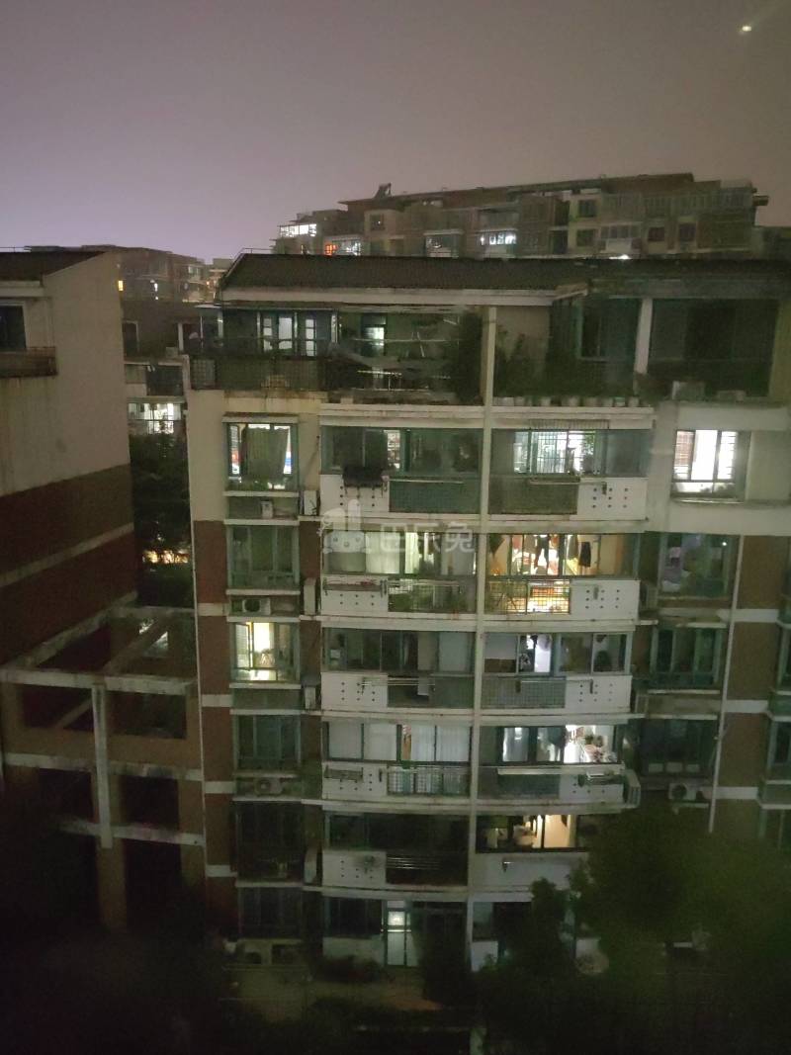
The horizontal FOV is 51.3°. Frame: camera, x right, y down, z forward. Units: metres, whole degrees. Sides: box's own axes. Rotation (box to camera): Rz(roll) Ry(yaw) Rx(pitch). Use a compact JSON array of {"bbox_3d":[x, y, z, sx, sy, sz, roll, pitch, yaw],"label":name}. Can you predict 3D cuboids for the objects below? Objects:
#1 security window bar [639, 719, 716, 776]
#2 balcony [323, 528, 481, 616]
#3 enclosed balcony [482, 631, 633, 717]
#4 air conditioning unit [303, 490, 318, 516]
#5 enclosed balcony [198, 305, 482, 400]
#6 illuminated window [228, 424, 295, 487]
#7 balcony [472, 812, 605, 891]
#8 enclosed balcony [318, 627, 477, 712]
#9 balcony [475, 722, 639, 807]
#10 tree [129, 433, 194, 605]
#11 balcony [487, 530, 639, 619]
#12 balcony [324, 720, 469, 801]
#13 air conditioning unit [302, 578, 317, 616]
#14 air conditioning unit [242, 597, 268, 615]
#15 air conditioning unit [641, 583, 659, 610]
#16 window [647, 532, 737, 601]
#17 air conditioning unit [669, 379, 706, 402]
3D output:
[{"bbox_3d":[8.305,6.410,24.534,2.115,1.802,0.600,1,12,-1],"label":"security window bar"},{"bbox_3d":[0.139,1.134,23.948,4.378,2.503,1.500,1,11,2],"label":"balcony"},{"bbox_3d":[4.612,4.057,24.199,4.121,2.479,1.200,1,12,-1],"label":"enclosed balcony"},{"bbox_3d":[-2.373,-0.703,23.211,0.352,0.637,0.820,1,12,-1],"label":"air conditioning unit"},{"bbox_3d":[-1.639,-4.825,22.987,7.507,2.350,2.400,1,12,-1],"label":"enclosed balcony"},{"bbox_3d":[-3.681,-2.040,22.706,1.850,1.762,0.450,1,12,-1],"label":"illuminated window"},{"bbox_3d":[4.333,9.393,24.830,4.154,2.650,1.300,1,13,0],"label":"balcony"},{"bbox_3d":[0.100,3.910,24.175,4.346,2.562,1.400,1,13,0],"label":"enclosed balcony"},{"bbox_3d":[4.578,6.710,24.246,4.474,2.580,1.350,1,13,0],"label":"balcony"},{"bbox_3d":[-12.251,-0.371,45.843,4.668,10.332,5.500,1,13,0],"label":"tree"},{"bbox_3d":[4.631,1.233,23.552,4.284,2.513,1.400,1,13,0],"label":"balcony"},{"bbox_3d":[0.059,6.702,24.812,4.377,2.671,1.400,1,13,0],"label":"balcony"},{"bbox_3d":[-2.405,1.973,23.524,0.334,0.874,0.780,1,13,0],"label":"air conditioning unit"},{"bbox_3d":[-3.955,2.271,23.486,0.790,0.530,0.320,1,12,-1],"label":"air conditioning unit"},{"bbox_3d":[7.392,2.007,23.929,0.290,0.560,0.820,1,12,-1],"label":"air conditioning unit"},{"bbox_3d":[8.363,1.048,23.283,2.225,1.937,0.800,1,13,0],"label":"window"},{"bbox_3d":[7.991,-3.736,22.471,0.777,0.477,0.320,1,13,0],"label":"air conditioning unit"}]

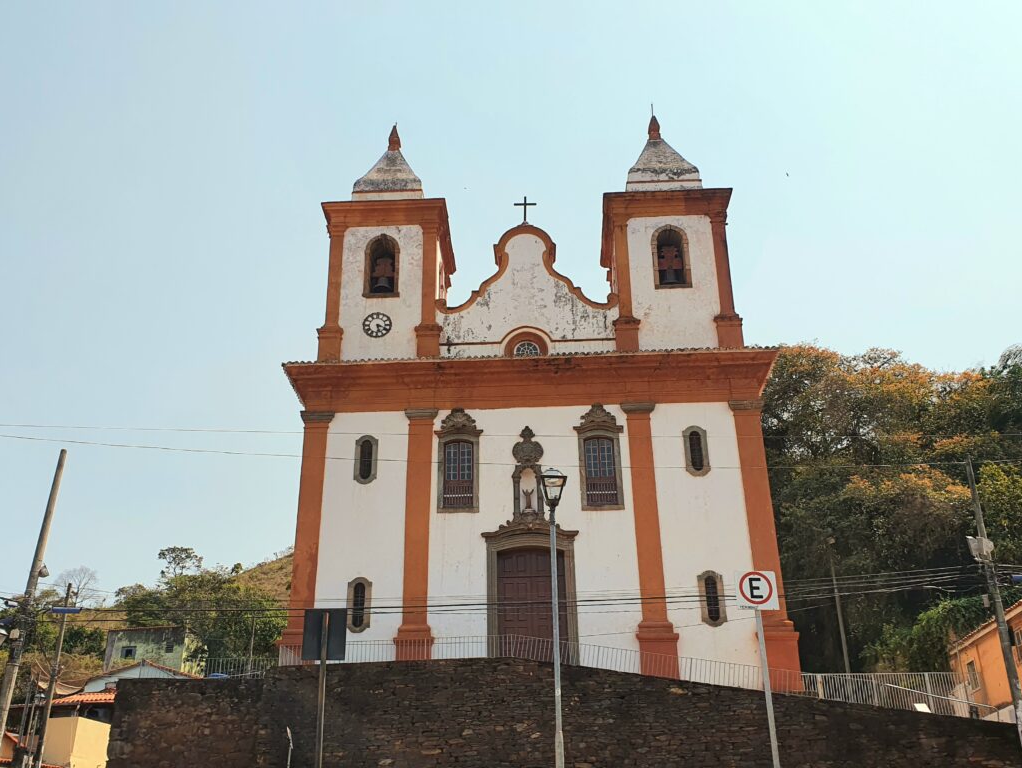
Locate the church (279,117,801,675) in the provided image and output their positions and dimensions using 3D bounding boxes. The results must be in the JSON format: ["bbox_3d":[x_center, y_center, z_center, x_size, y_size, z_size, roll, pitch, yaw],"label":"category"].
[{"bbox_3d":[1.080,2.432,40.969,18.600,26.200,24.000,-2,-21,2],"label":"church"}]

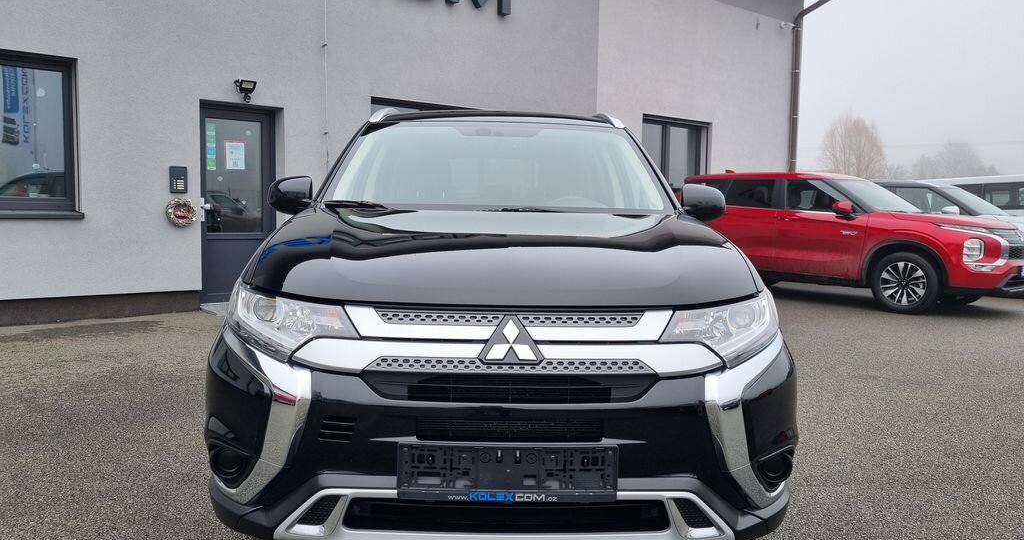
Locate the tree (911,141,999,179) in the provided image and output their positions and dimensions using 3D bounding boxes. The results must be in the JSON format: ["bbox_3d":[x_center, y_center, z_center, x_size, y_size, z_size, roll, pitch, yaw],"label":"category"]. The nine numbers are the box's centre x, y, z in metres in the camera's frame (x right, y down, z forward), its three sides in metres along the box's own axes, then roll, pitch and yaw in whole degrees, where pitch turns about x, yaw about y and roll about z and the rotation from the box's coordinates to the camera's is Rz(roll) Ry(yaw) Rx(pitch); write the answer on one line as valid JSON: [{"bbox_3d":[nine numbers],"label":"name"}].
[{"bbox_3d":[43.071,-8.295,75.340,8.300,8.695,8.300,1,4,0],"label":"tree"}]

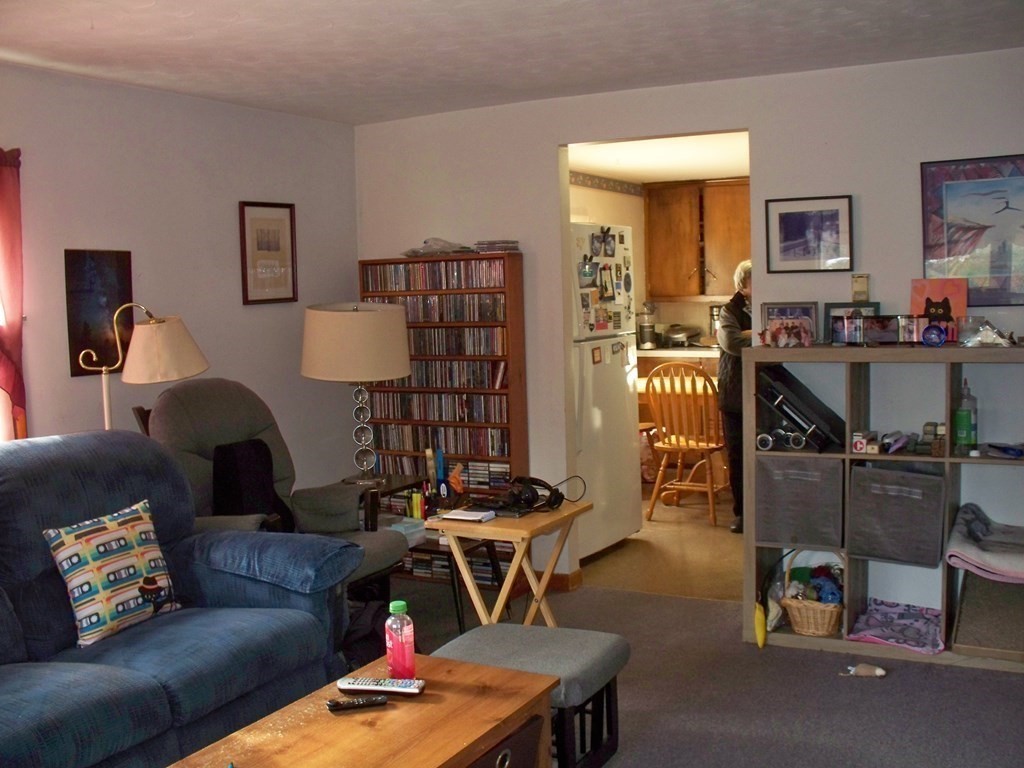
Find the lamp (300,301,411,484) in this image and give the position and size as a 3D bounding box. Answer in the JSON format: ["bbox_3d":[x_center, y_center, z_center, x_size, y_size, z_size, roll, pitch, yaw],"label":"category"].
[{"bbox_3d":[-0.669,0.041,4.470,0.471,0.777,0.471,-2,6,0],"label":"lamp"}]

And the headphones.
[{"bbox_3d":[0.082,0.384,3.631,0.190,0.110,0.130,-2,6,0],"label":"headphones"}]

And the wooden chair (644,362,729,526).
[{"bbox_3d":[1.070,0.320,6.082,0.455,0.945,0.540,1,7,31],"label":"wooden chair"}]

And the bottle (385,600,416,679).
[{"bbox_3d":[-0.287,0.660,2.670,0.073,0.200,0.073,-2,6,0],"label":"bottle"}]

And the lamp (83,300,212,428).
[{"bbox_3d":[-1.241,0.430,3.603,0.460,1.430,0.320,-1,6,9],"label":"lamp"}]

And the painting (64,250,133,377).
[{"bbox_3d":[-1.453,-0.253,3.686,0.020,0.440,0.292,1,7,26],"label":"painting"}]

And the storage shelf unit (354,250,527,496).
[{"bbox_3d":[-0.313,0.183,4.949,0.805,1.566,0.165,1,7,26],"label":"storage shelf unit"}]

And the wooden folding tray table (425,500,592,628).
[{"bbox_3d":[0.002,0.769,3.588,0.400,0.665,0.465,1,7,24],"label":"wooden folding tray table"}]

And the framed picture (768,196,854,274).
[{"bbox_3d":[1.202,-0.604,4.196,0.340,0.300,0.020,1,7,26],"label":"framed picture"}]

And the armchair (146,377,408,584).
[{"bbox_3d":[-0.854,0.543,4.060,0.780,1.080,0.690,0,7,23],"label":"armchair"}]

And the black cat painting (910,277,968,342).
[{"bbox_3d":[1.579,-0.269,3.825,0.195,0.243,0.020,1,-8,29],"label":"black cat painting"}]

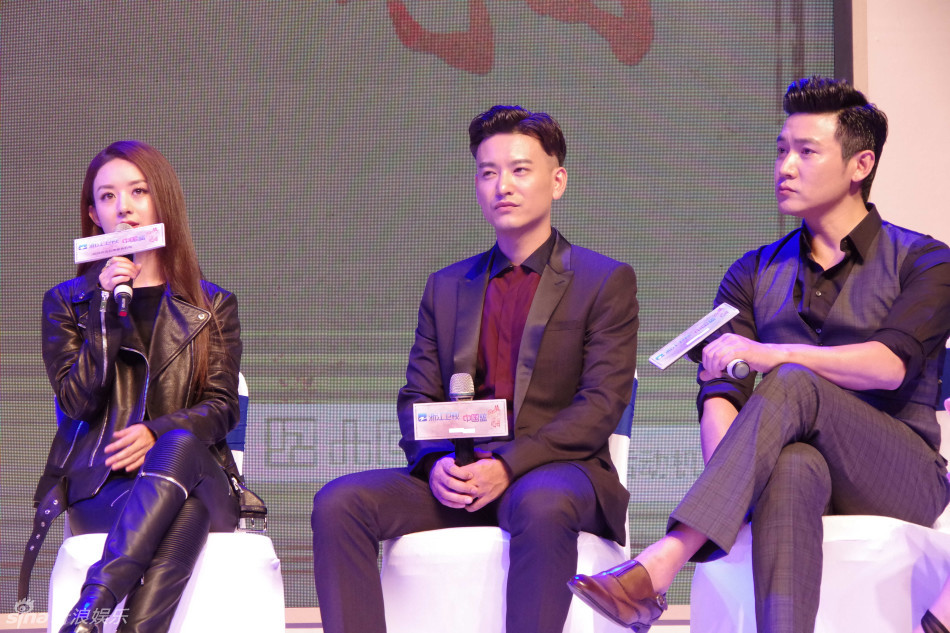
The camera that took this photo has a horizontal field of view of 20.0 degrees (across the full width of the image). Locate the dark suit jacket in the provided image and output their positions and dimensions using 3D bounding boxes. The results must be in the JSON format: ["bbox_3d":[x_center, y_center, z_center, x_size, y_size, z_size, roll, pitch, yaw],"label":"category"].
[{"bbox_3d":[0.091,0.142,5.480,0.500,0.650,0.380,-2,-5,20],"label":"dark suit jacket"}]

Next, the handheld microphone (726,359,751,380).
[{"bbox_3d":[0.455,0.074,5.150,0.050,0.050,0.260,1,11,-20],"label":"handheld microphone"}]

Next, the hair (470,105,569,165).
[{"bbox_3d":[0.089,-0.364,5.530,0.190,0.150,0.215,-2,-5,18],"label":"hair"}]

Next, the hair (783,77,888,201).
[{"bbox_3d":[0.706,-0.350,5.270,0.225,0.238,0.185,4,-6,-43],"label":"hair"}]

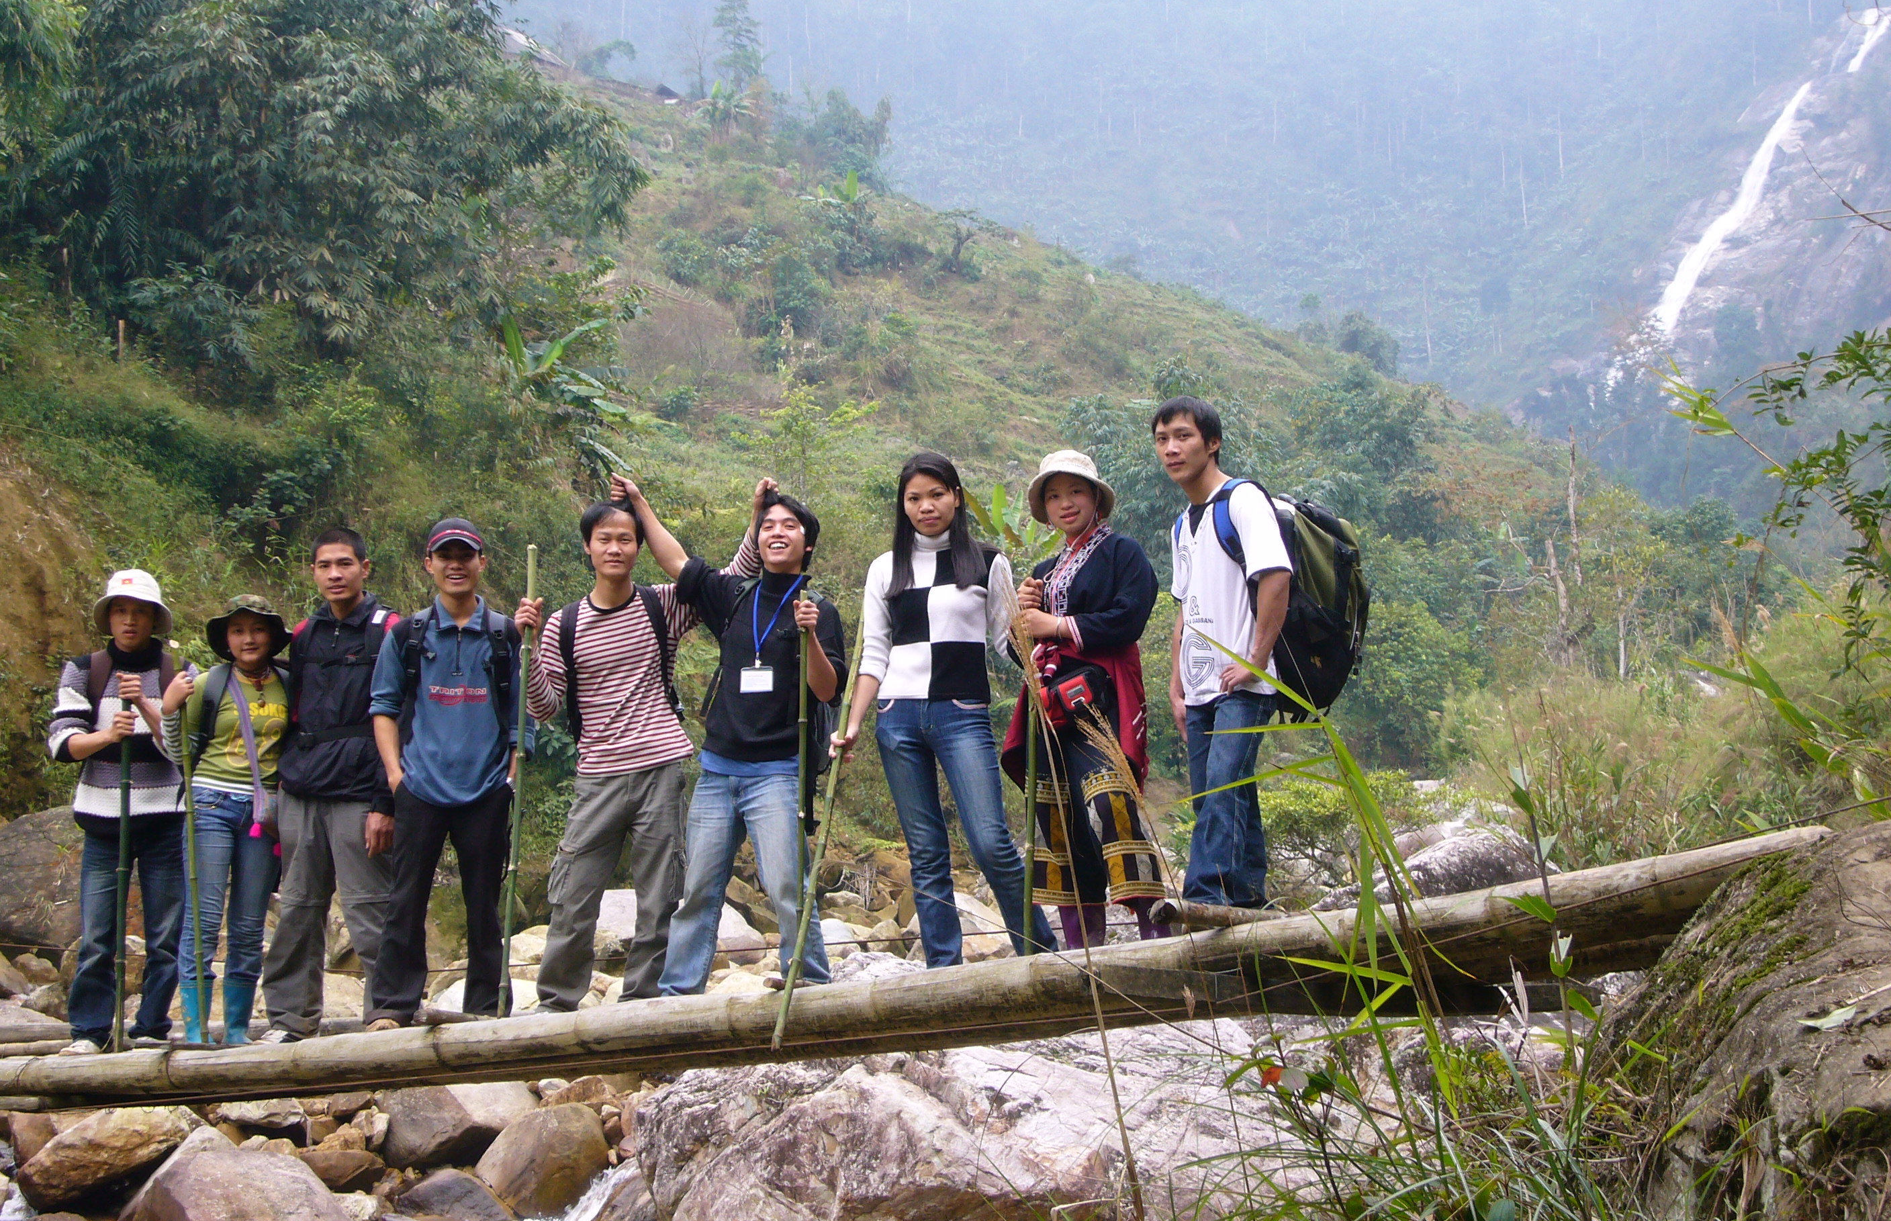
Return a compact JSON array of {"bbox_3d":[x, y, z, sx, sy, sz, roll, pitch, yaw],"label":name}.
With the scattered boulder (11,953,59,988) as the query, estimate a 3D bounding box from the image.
[{"bbox_3d":[-4.627,1.829,17.500,0.250,0.180,0.210,0,1,0],"label":"scattered boulder"}]

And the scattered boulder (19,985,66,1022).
[{"bbox_3d":[-4.186,1.830,16.000,0.250,0.190,0.220,0,1,0],"label":"scattered boulder"}]

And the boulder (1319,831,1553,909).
[{"bbox_3d":[2.609,1.433,18.500,1.300,0.520,1.000,0,1,0],"label":"boulder"}]

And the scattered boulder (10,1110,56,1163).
[{"bbox_3d":[-3.417,1.974,12.900,0.210,0.230,0.220,0,1,0],"label":"scattered boulder"}]

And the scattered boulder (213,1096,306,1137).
[{"bbox_3d":[-2.772,2.044,13.900,0.370,0.170,0.280,0,1,0],"label":"scattered boulder"}]

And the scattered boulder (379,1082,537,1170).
[{"bbox_3d":[-1.861,1.963,13.200,0.620,0.380,0.500,0,1,0],"label":"scattered boulder"}]

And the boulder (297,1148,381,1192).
[{"bbox_3d":[-2.326,2.150,13.200,0.330,0.170,0.250,0,1,0],"label":"boulder"}]

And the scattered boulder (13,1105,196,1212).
[{"bbox_3d":[-3.094,2.025,12.700,0.670,0.400,0.500,0,1,0],"label":"scattered boulder"}]

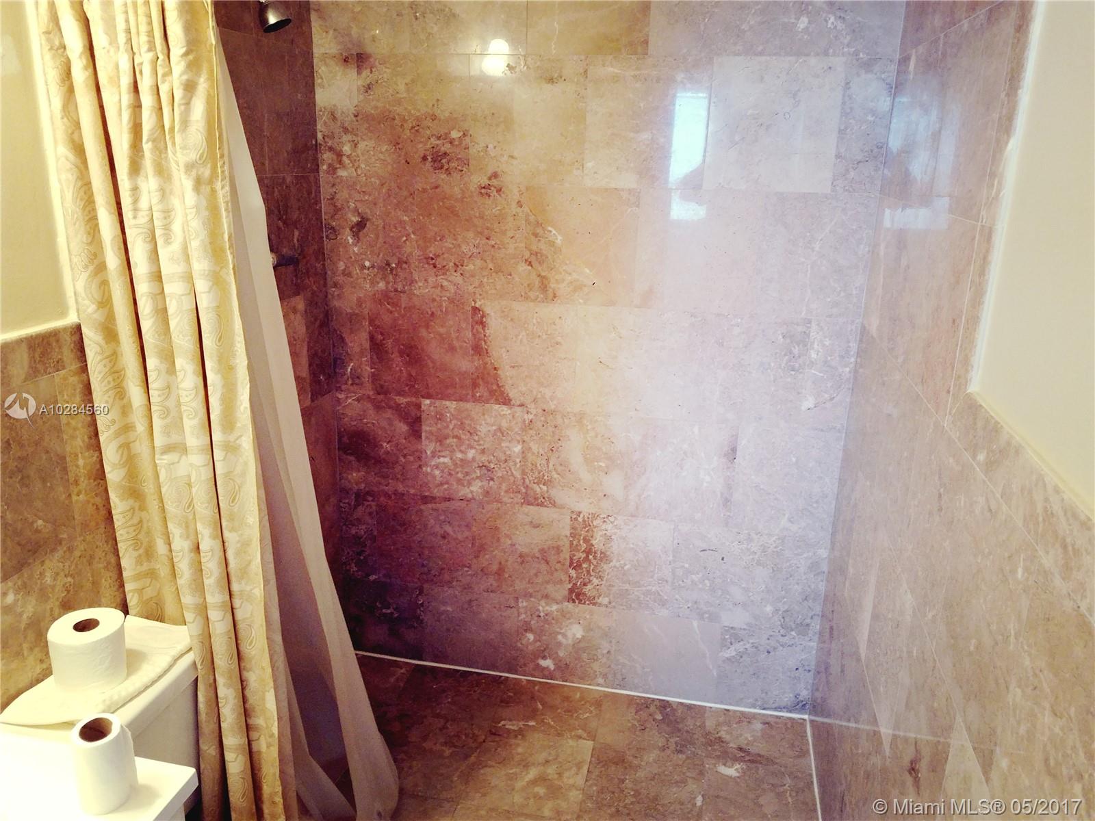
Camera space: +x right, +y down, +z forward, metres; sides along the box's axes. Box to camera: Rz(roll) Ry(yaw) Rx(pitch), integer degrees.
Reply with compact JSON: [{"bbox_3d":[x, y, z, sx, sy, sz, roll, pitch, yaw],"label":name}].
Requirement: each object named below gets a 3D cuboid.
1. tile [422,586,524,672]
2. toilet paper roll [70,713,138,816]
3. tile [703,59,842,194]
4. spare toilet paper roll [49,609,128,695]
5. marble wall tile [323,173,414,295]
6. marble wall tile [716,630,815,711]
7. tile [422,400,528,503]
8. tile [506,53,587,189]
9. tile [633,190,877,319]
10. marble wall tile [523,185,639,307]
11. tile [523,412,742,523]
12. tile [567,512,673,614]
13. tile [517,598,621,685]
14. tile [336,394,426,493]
[{"bbox_3d":[-0.241,0.691,2.610,0.311,0.276,0.014,5,18,10],"label":"tile"},{"bbox_3d":[-0.531,0.425,0.985,0.067,0.099,0.063,1,18,0],"label":"toilet paper roll"},{"bbox_3d":[0.546,-0.697,2.015,0.305,0.314,0.014,5,18,10],"label":"tile"},{"bbox_3d":[-0.796,0.415,1.431,0.114,0.096,0.114,1,18,0],"label":"spare toilet paper roll"},{"bbox_3d":[-0.491,-0.483,2.292,0.268,0.308,0.014,5,18,10],"label":"marble wall tile"},{"bbox_3d":[0.648,0.763,2.453,0.281,0.276,0.014,5,18,10],"label":"marble wall tile"},{"bbox_3d":[-0.224,0.124,2.428,0.305,0.305,0.014,5,18,10],"label":"tile"},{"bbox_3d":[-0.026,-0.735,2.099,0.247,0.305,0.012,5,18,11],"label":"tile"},{"bbox_3d":[0.517,-0.398,2.084,0.576,0.305,0.012,5,18,11],"label":"tile"},{"bbox_3d":[0.086,-0.434,2.168,0.305,0.305,0.012,5,18,11],"label":"marble wall tile"},{"bbox_3d":[0.221,0.160,2.323,0.610,0.305,0.012,5,18,11],"label":"tile"},{"bbox_3d":[0.218,0.451,2.442,0.305,0.306,0.014,5,18,10],"label":"tile"},{"bbox_3d":[0.059,0.718,2.533,0.305,0.282,0.012,5,18,11],"label":"tile"},{"bbox_3d":[-0.508,0.098,2.465,0.272,0.305,0.012,5,18,11],"label":"tile"}]

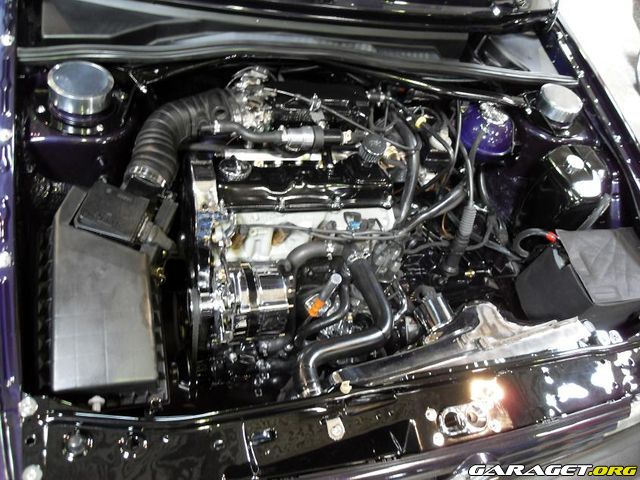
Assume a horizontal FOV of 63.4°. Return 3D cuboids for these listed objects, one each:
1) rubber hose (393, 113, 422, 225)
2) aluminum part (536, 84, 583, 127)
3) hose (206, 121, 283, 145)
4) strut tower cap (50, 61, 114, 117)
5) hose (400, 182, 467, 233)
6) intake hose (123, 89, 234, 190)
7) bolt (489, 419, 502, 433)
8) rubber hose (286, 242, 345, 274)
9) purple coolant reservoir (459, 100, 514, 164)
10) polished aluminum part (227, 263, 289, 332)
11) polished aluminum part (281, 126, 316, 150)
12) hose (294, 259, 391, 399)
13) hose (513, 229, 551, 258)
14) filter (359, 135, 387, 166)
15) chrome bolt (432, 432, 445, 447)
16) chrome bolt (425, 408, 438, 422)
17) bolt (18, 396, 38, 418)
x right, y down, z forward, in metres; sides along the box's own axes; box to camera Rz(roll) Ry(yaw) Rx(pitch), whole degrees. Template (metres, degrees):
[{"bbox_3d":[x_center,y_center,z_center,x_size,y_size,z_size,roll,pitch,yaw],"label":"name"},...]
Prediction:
[{"bbox_3d":[0.191,-0.158,1.122,0.069,0.141,0.210,-2,55,-18],"label":"rubber hose"},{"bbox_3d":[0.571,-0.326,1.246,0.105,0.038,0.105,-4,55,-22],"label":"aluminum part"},{"bbox_3d":[-0.141,-0.213,1.013,0.137,0.024,0.043,-2,55,-18],"label":"hose"},{"bbox_3d":[-0.436,-0.279,0.952,0.109,0.037,0.109,-2,55,-19],"label":"strut tower cap"},{"bbox_3d":[0.244,-0.065,1.114,0.163,0.081,0.026,-23,64,-30],"label":"hose"},{"bbox_3d":[-0.264,-0.214,0.990,0.220,0.139,0.226,-2,55,-18],"label":"intake hose"},{"bbox_3d":[0.279,0.296,0.826,0.018,0.009,0.018,-4,57,-22],"label":"bolt"},{"bbox_3d":[-0.017,0.034,1.066,0.121,0.067,0.047,-2,55,-18],"label":"rubber hose"},{"bbox_3d":[0.422,-0.266,1.295,0.135,0.148,0.135,-4,57,-22],"label":"purple coolant reservoir"},{"bbox_3d":[-0.123,0.117,1.020,0.115,0.135,0.135,-4,57,-22],"label":"polished aluminum part"},{"bbox_3d":[-0.045,-0.214,1.080,0.070,0.045,0.045,-4,57,-22],"label":"polished aluminum part"},{"bbox_3d":[0.047,0.161,1.039,0.220,0.084,0.261,-2,55,-18],"label":"hose"},{"bbox_3d":[0.473,0.006,1.166,0.065,0.077,0.046,-2,55,-18],"label":"hose"},{"bbox_3d":[0.114,-0.197,1.125,0.053,0.038,0.053,-4,68,-22],"label":"filter"},{"bbox_3d":[0.179,0.303,0.786,0.017,0.009,0.017,-4,57,-22],"label":"chrome bolt"},{"bbox_3d":[0.166,0.261,0.772,0.018,0.010,0.018,8,53,-11],"label":"chrome bolt"},{"bbox_3d":[-0.383,0.220,0.680,0.023,0.013,0.023,-4,57,-22],"label":"bolt"}]

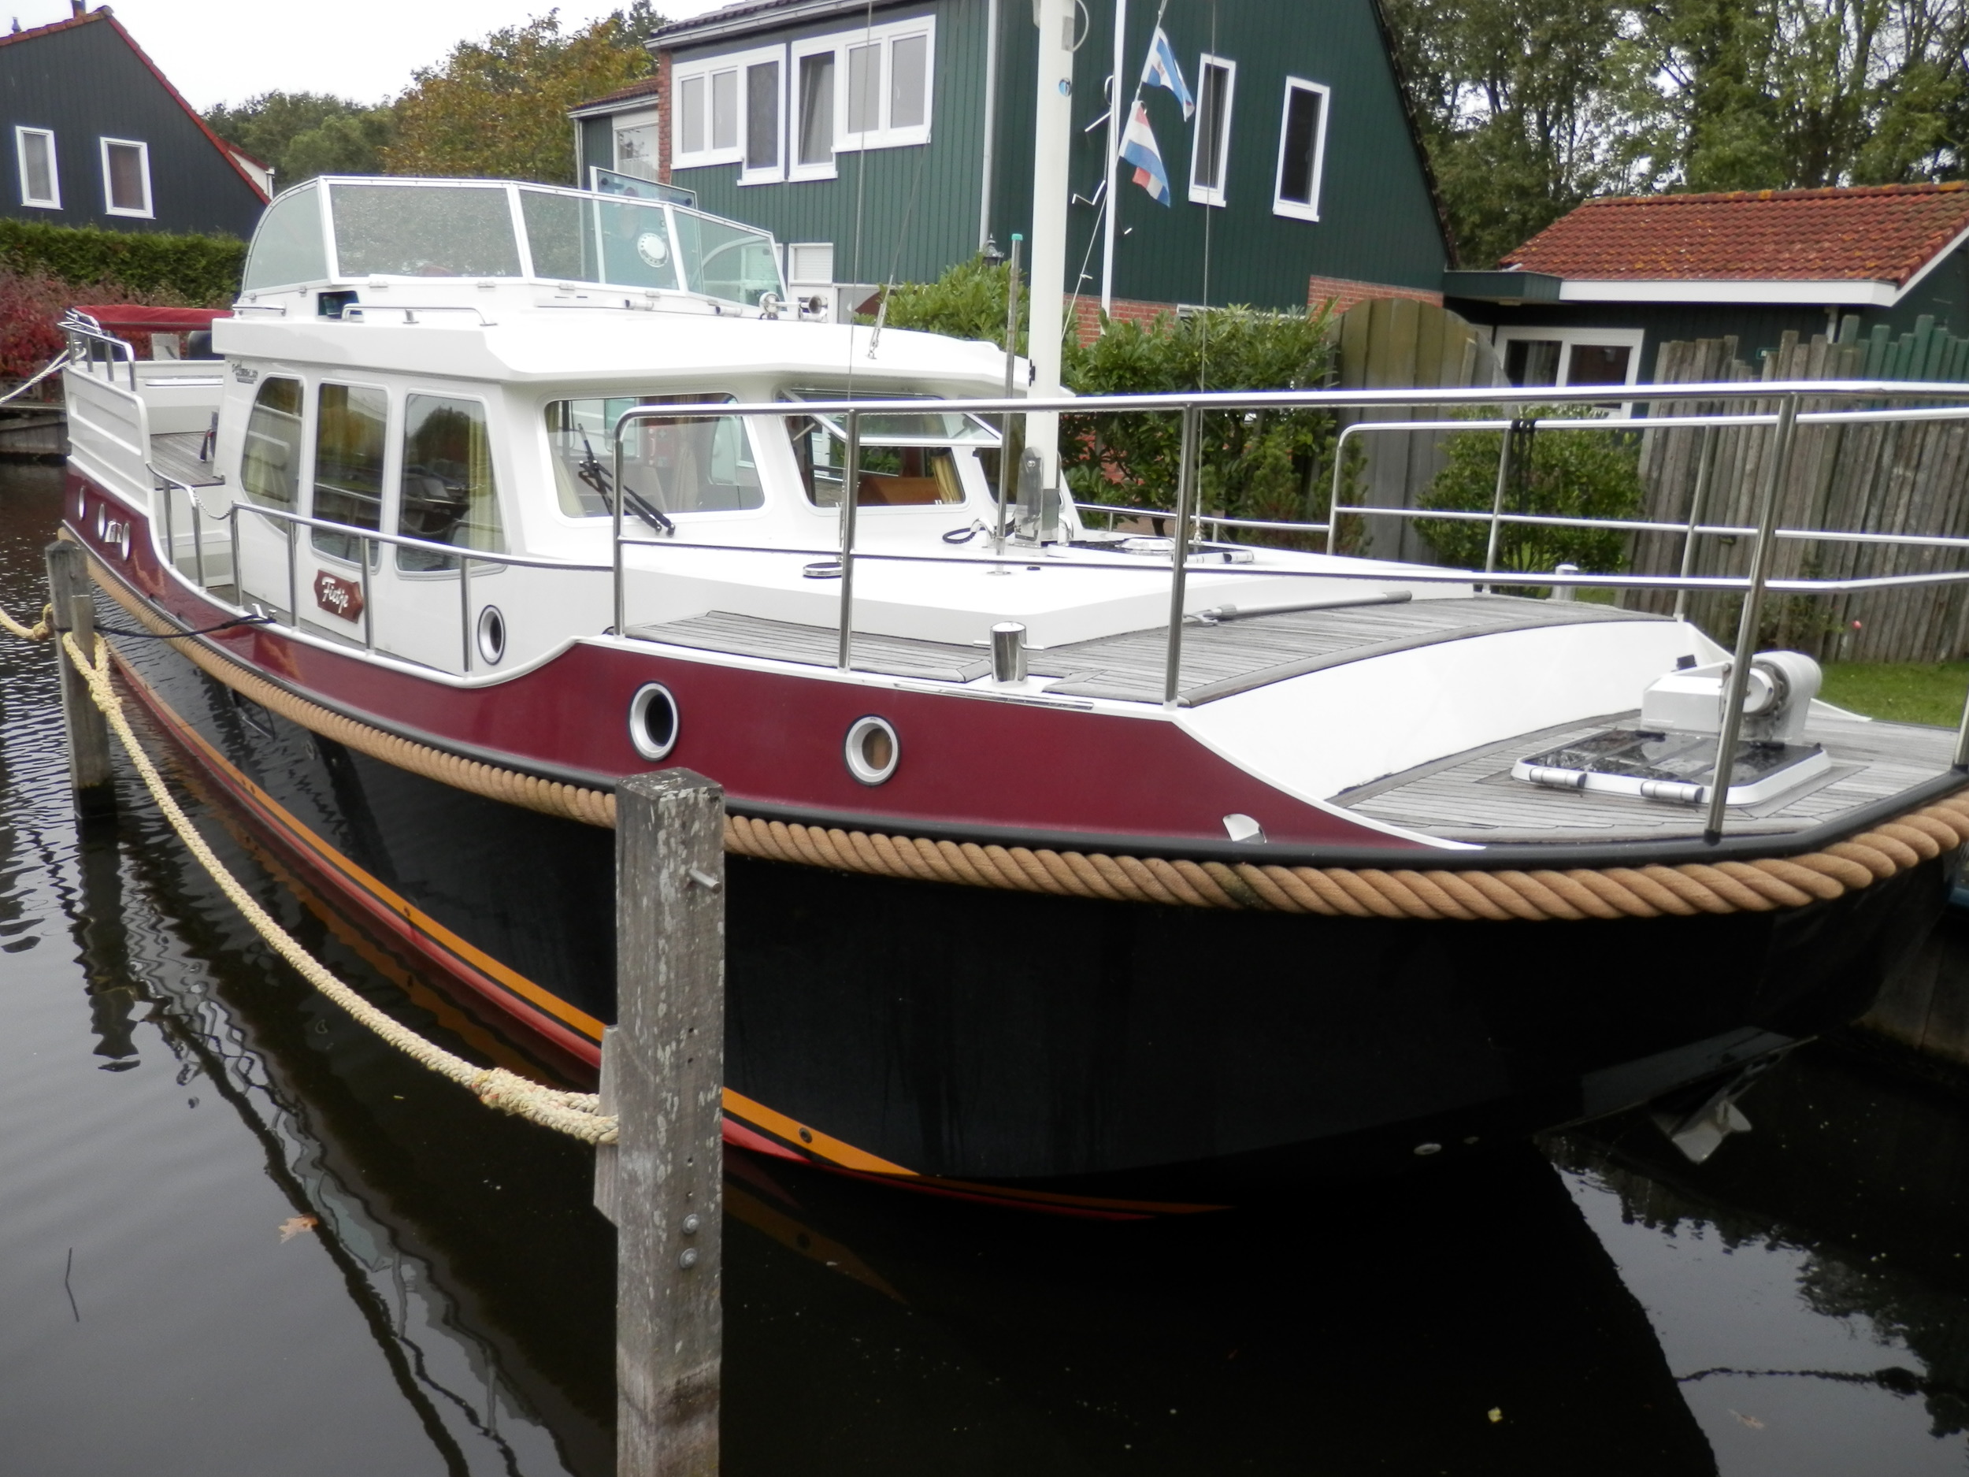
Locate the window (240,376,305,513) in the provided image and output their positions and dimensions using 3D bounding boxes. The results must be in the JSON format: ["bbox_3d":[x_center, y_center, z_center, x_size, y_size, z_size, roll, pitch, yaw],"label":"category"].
[{"bbox_3d":[-3.357,-1.405,6.736,0.050,0.594,0.881,-2,13,-44],"label":"window"}]

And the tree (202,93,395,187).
[{"bbox_3d":[-24.776,-17.633,51.864,10.000,10.762,10.000,-3,15,-25],"label":"tree"}]

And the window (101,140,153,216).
[{"bbox_3d":[-14.223,-9.293,23.600,0.680,1.210,0.100,-6,16,-33],"label":"window"}]

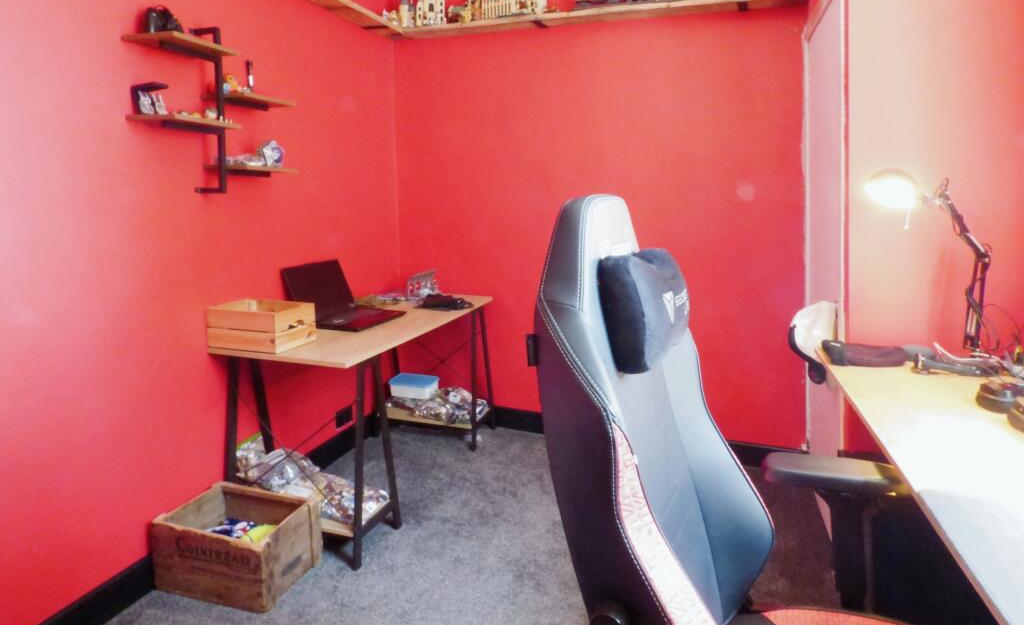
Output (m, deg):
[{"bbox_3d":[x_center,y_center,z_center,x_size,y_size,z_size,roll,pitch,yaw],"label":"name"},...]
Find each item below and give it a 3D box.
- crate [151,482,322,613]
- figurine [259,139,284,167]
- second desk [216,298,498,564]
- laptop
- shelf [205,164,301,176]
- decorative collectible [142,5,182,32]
[{"bbox_3d":[-0.949,0.799,2.064,0.450,0.235,0.295,2,9,19],"label":"crate"},{"bbox_3d":[-0.930,-0.618,2.290,0.063,0.100,0.063,-8,11,-41],"label":"figurine"},{"bbox_3d":[-0.604,0.403,2.793,0.595,0.755,1.420,2,9,19],"label":"second desk"},{"bbox_3d":[-0.756,-0.090,2.691,0.390,0.256,0.390,2,9,19],"label":"laptop"},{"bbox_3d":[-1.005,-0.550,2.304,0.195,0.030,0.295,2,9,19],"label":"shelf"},{"bbox_3d":[-1.134,-0.953,1.923,0.080,0.088,0.088,2,9,19],"label":"decorative collectible"}]

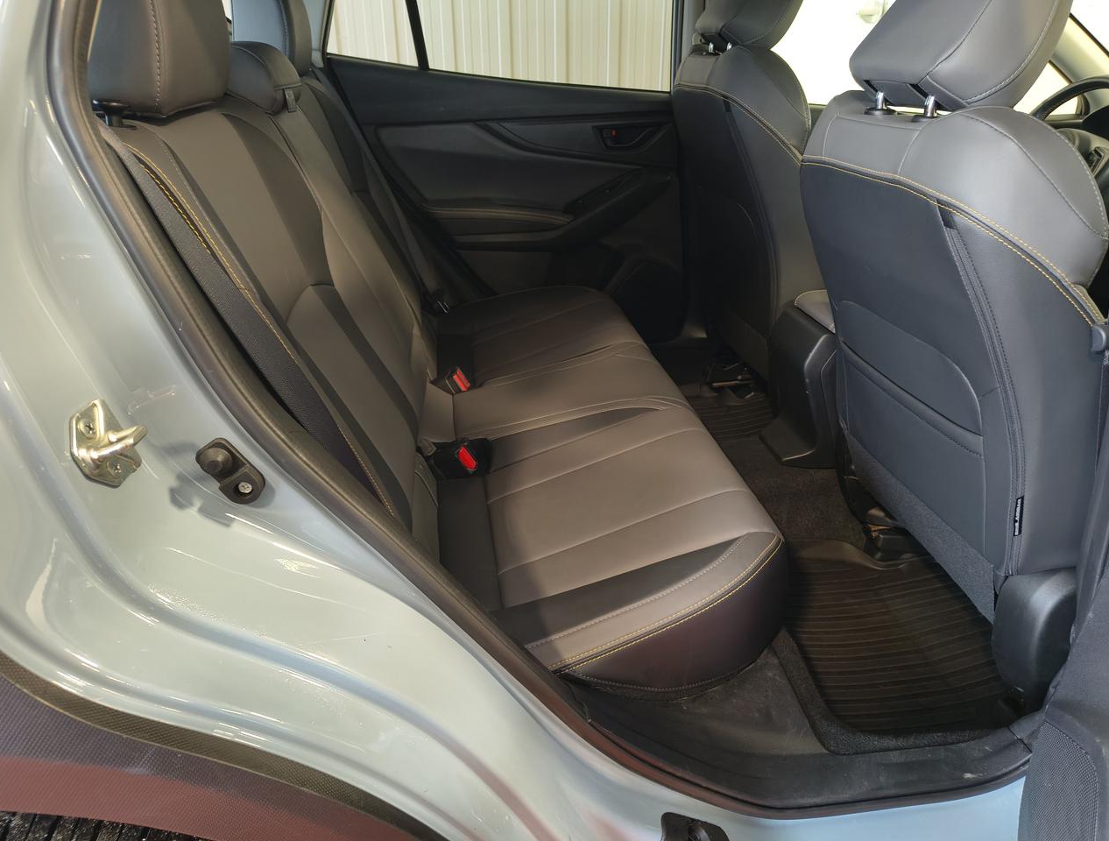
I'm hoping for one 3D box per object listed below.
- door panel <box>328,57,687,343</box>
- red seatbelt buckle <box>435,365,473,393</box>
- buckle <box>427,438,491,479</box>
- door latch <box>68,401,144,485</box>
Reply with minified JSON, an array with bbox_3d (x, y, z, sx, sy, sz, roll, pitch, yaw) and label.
[{"bbox_3d":[-0.091,-0.536,1.965,0.860,0.670,0.120,-3,24,-7],"label":"door panel"},{"bbox_3d":[-0.204,-0.080,1.565,0.077,0.047,0.036,-19,25,0],"label":"red seatbelt buckle"},{"bbox_3d":[-0.159,0.063,1.290,0.085,0.047,0.036,-19,25,0],"label":"buckle"},{"bbox_3d":[-0.357,0.018,0.620,0.038,0.062,0.045,-11,23,4],"label":"door latch"}]

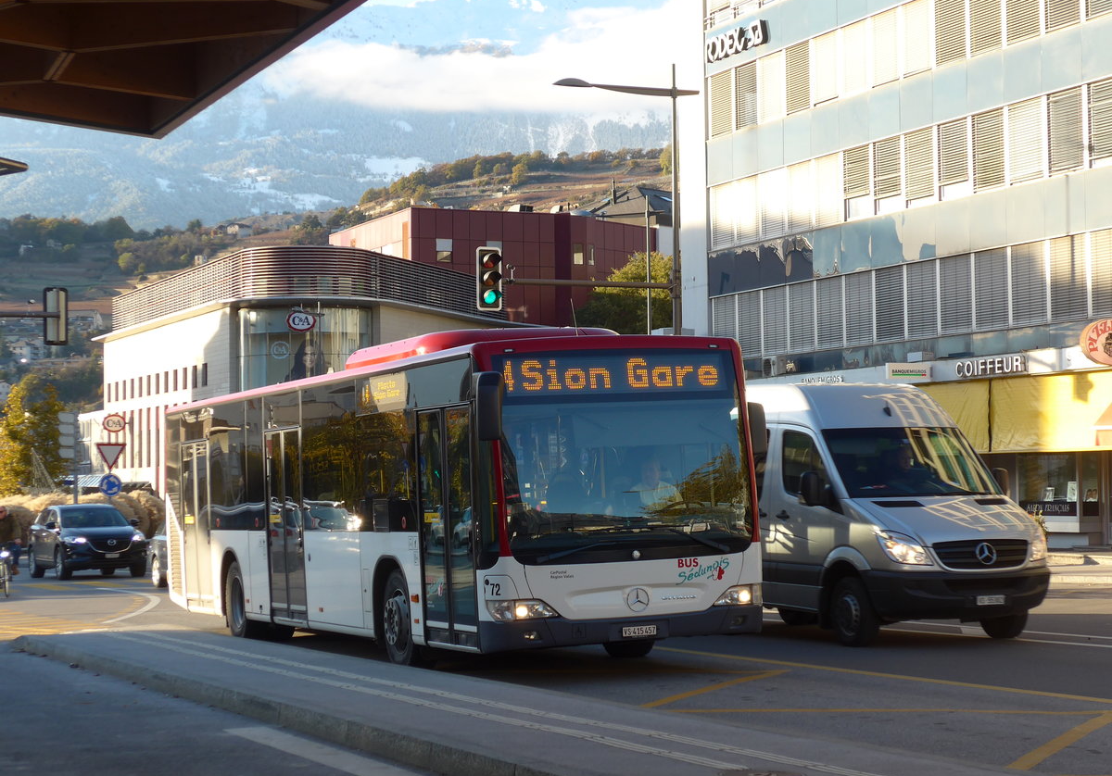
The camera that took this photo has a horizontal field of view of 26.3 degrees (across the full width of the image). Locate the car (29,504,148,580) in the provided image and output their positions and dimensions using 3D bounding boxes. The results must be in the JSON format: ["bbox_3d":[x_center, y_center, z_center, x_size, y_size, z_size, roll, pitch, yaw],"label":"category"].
[{"bbox_3d":[-10.675,3.466,53.960,1.950,1.710,5.050,1,-3,-24],"label":"car"}]

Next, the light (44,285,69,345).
[{"bbox_3d":[-11.249,-1.610,53.500,0.560,1.300,0.420,1,-3,-22],"label":"light"}]

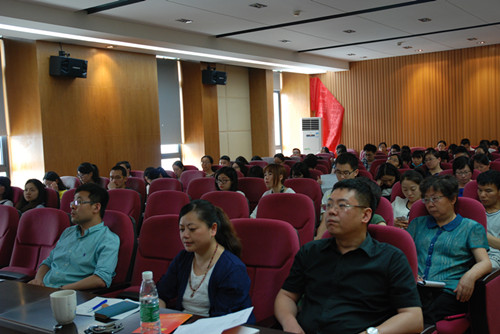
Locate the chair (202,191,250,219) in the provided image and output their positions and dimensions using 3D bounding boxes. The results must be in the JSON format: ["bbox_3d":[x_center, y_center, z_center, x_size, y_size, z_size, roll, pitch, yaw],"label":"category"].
[{"bbox_3d":[-0.322,0.727,4.398,0.560,1.040,0.620,-1,3,35],"label":"chair"}]

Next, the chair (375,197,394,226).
[{"bbox_3d":[0.543,0.721,3.698,0.560,1.040,0.650,-1,3,35],"label":"chair"}]

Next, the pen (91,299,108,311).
[{"bbox_3d":[-0.575,0.527,2.270,0.012,0.012,0.148,-2,3,12],"label":"pen"}]

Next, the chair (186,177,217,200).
[{"bbox_3d":[-0.564,0.629,6.091,0.570,0.995,0.660,0,3,35],"label":"chair"}]

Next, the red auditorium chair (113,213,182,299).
[{"bbox_3d":[-0.565,0.800,3.095,0.560,1.040,0.620,-1,3,35],"label":"red auditorium chair"}]

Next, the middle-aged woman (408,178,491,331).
[{"bbox_3d":[1.013,0.626,3.209,0.540,1.140,0.800,0,3,35],"label":"middle-aged woman"}]

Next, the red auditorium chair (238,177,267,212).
[{"bbox_3d":[-0.103,0.626,5.765,0.570,0.995,0.660,0,3,35],"label":"red auditorium chair"}]

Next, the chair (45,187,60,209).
[{"bbox_3d":[-2.160,0.713,5.694,0.570,0.995,0.660,0,3,35],"label":"chair"}]

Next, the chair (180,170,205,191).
[{"bbox_3d":[-0.903,0.590,7.833,0.560,1.040,0.620,-1,3,35],"label":"chair"}]

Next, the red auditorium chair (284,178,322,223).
[{"bbox_3d":[0.319,0.647,5.467,0.560,1.040,0.650,-1,3,35],"label":"red auditorium chair"}]

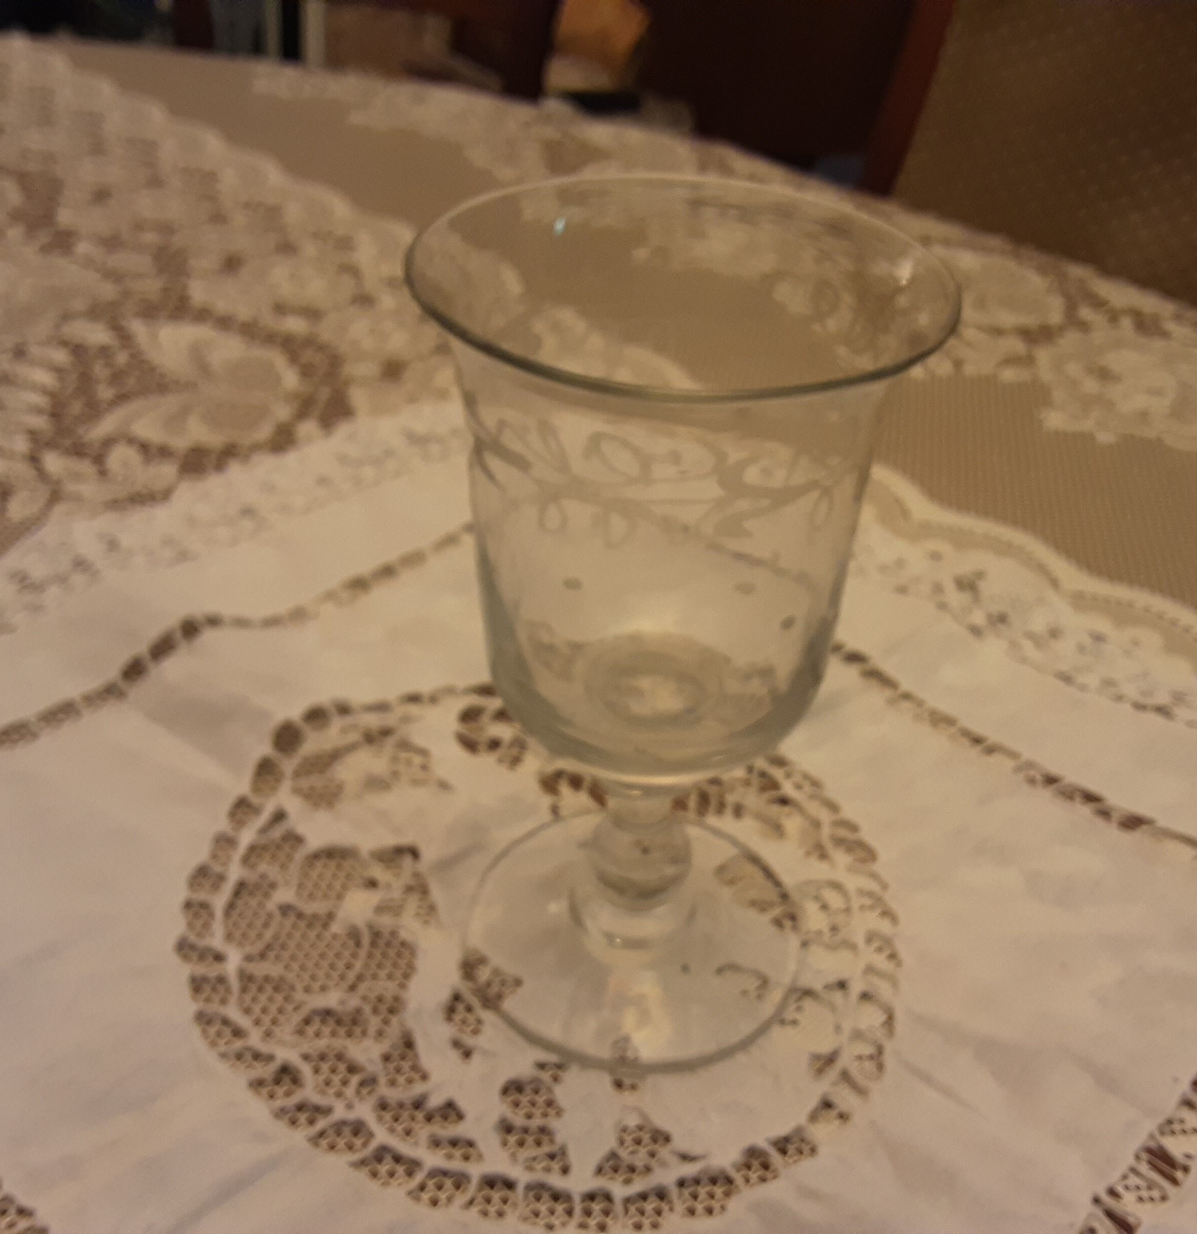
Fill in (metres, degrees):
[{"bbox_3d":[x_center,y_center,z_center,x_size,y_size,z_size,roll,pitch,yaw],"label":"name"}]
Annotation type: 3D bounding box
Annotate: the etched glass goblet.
[{"bbox_3d":[0.010,0.008,0.246,0.082,0.153,0.082,2,38,0],"label":"etched glass goblet"}]

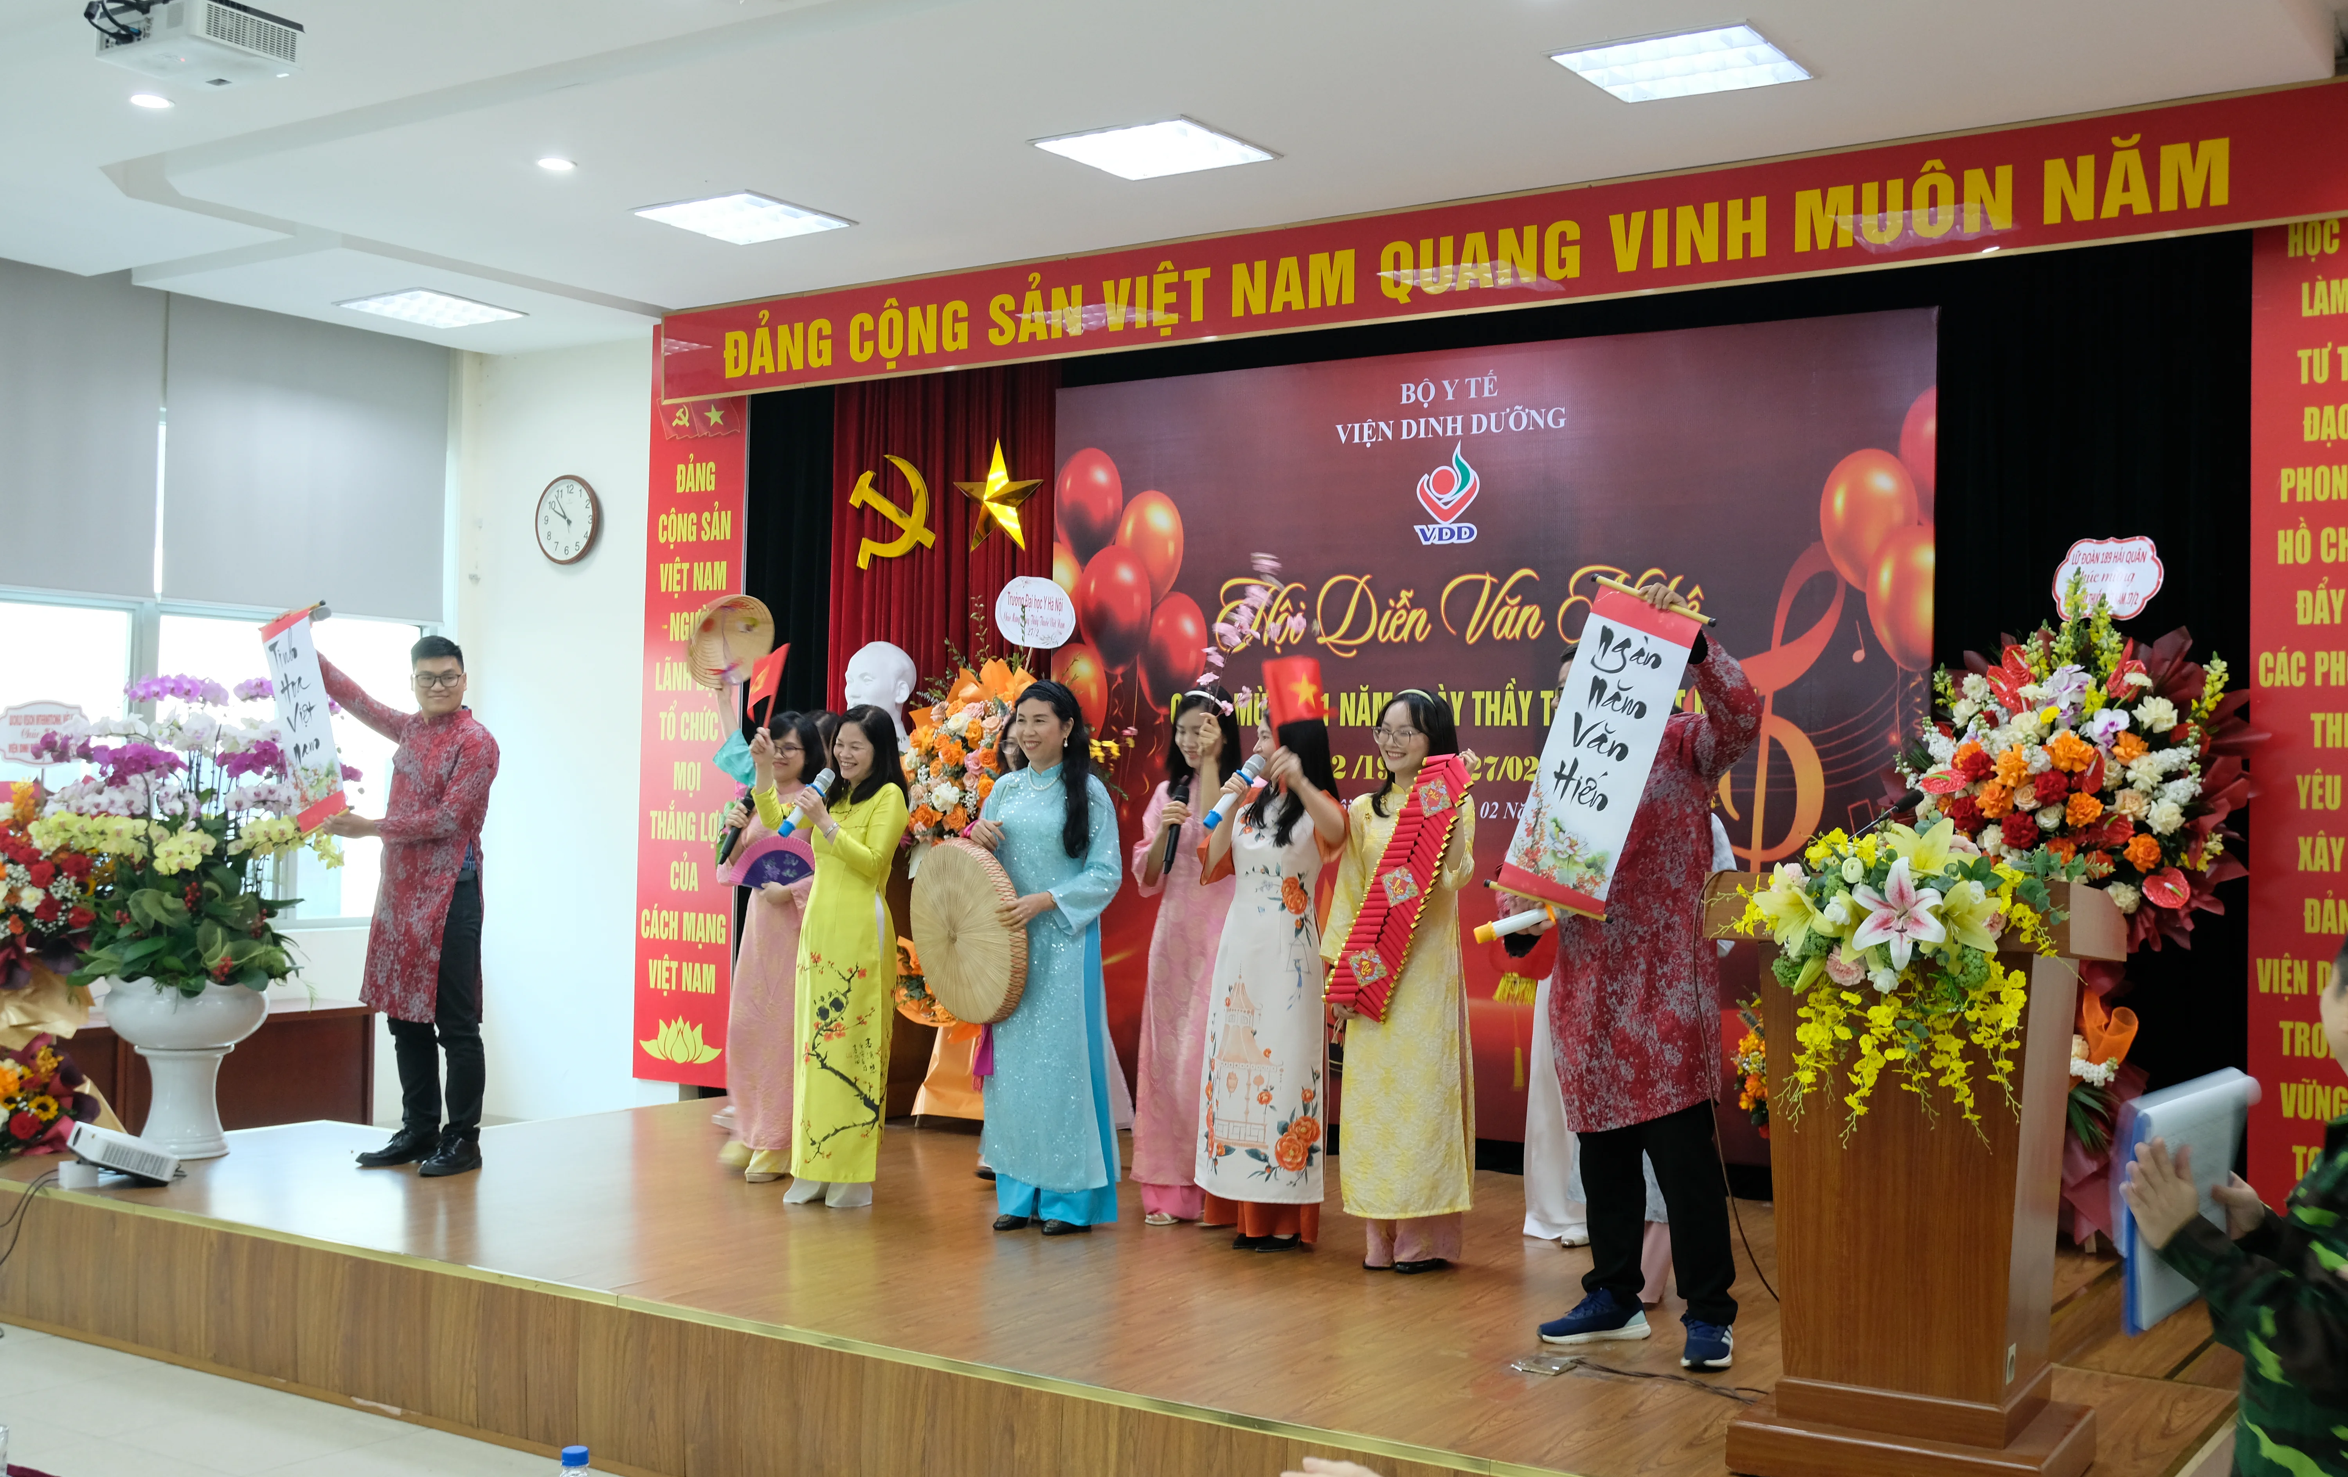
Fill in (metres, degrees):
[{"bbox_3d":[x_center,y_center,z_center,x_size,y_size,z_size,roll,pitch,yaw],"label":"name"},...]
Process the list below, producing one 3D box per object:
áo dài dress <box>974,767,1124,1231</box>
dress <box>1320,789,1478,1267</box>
[{"bbox_3d":[-0.370,0.728,7.153,0.480,1.370,0.360,0,-2,38],"label":"áo dài dress"},{"bbox_3d":[0.633,0.779,6.688,0.460,1.284,0.340,0,-2,35],"label":"dress"}]

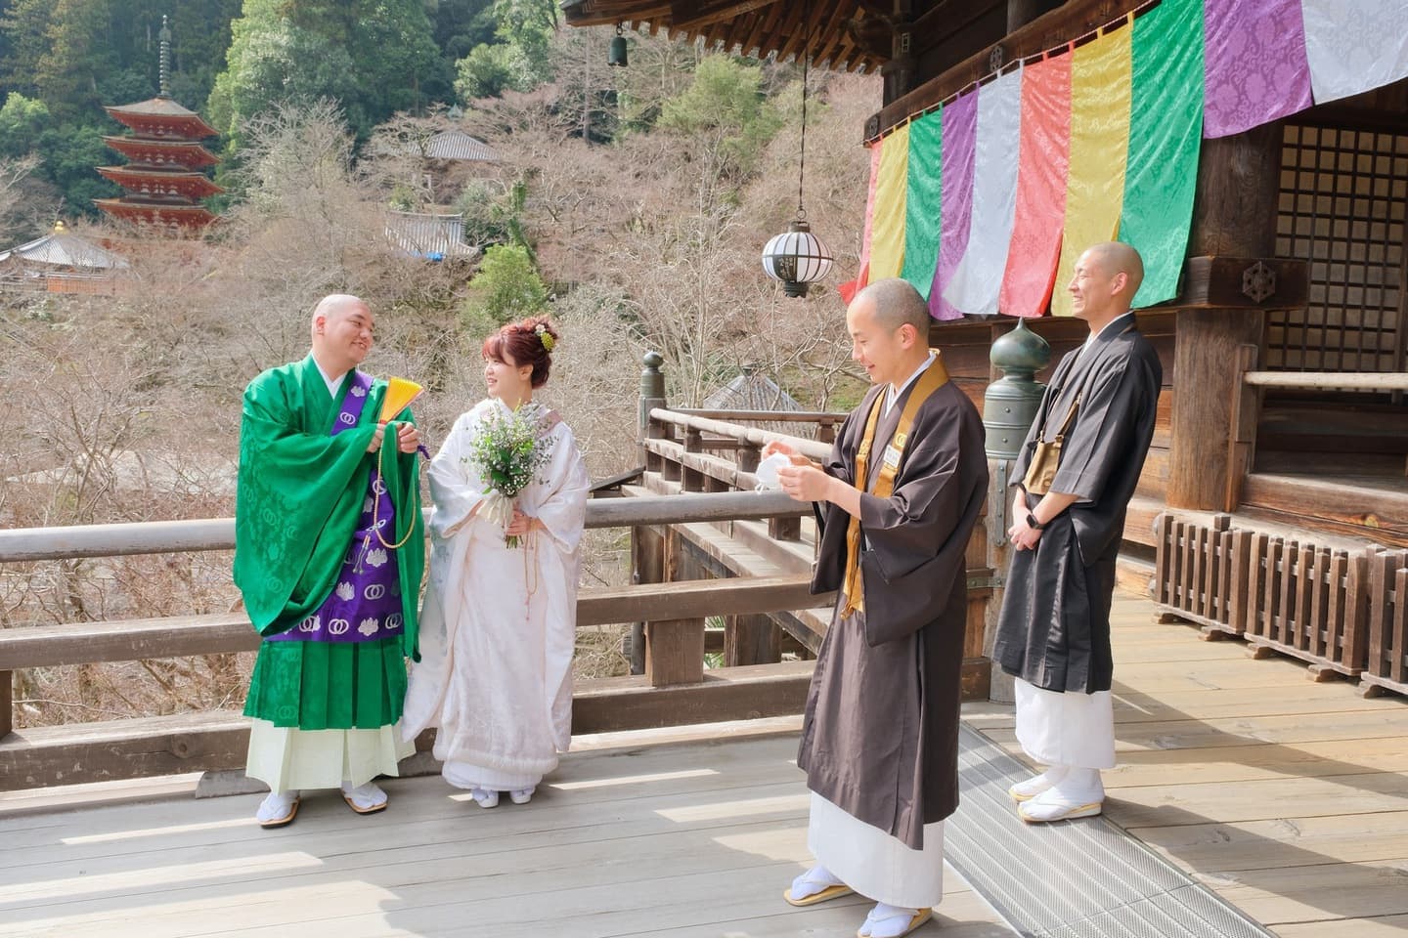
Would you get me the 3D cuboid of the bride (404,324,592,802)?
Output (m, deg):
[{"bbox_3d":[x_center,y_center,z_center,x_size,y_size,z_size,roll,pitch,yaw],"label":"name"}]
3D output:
[{"bbox_3d":[-0.682,0.299,3.751,0.590,1.587,0.480,0,6,4],"label":"bride"}]

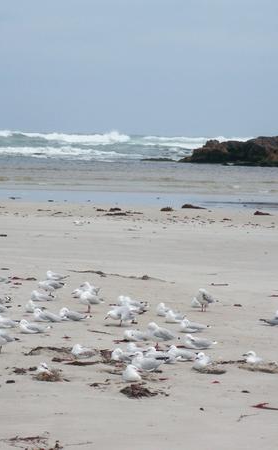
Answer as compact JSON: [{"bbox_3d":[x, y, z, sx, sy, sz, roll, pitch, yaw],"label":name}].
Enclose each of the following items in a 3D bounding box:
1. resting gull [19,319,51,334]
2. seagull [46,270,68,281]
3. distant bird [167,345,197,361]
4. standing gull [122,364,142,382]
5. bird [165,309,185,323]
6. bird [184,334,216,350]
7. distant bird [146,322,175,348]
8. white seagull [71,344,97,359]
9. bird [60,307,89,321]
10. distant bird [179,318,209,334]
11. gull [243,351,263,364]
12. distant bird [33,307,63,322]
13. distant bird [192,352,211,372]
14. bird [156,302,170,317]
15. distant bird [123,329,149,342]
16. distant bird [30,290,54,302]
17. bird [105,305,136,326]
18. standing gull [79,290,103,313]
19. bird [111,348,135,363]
[{"bbox_3d":[-0.989,0.977,17.605,0.350,0.147,0.130,0,3,-28],"label":"resting gull"},{"bbox_3d":[-1.087,0.663,24.021,0.380,0.135,0.130,0,3,-35],"label":"seagull"},{"bbox_3d":[0.432,1.263,17.887,0.350,0.160,0.140,0,3,-24],"label":"distant bird"},{"bbox_3d":[-0.062,1.358,16.689,0.145,0.163,0.340,2,3,18],"label":"standing gull"},{"bbox_3d":[0.468,1.105,22.066,0.350,0.146,0.140,-2,4,-44],"label":"bird"},{"bbox_3d":[0.573,1.072,16.752,0.350,0.140,0.130,1,3,-20],"label":"bird"},{"bbox_3d":[0.246,1.174,19.232,0.360,0.285,0.140,0,3,-26],"label":"distant bird"},{"bbox_3d":[-0.527,1.247,17.938,0.340,0.155,0.140,0,3,-32],"label":"white seagull"},{"bbox_3d":[-0.651,0.917,18.705,0.380,0.140,0.135,0,3,-27],"label":"bird"},{"bbox_3d":[0.546,0.989,17.843,0.380,0.140,0.135,0,3,-28],"label":"distant bird"},{"bbox_3d":[1.013,1.112,15.397,0.370,0.145,0.140,0,3,-26],"label":"gull"},{"bbox_3d":[-0.919,0.919,18.509,0.380,0.140,0.135,1,3,-8],"label":"distant bird"},{"bbox_3d":[0.622,1.319,17.524,0.140,0.183,0.350,3,3,31],"label":"distant bird"},{"bbox_3d":[0.274,0.917,19.751,0.130,0.141,0.330,4,4,41],"label":"bird"},{"bbox_3d":[-0.012,1.021,16.882,0.370,0.135,0.135,0,3,-28],"label":"distant bird"},{"bbox_3d":[-1.343,0.994,25.393,0.350,0.155,0.140,0,3,-23],"label":"distant bird"},{"bbox_3d":[-0.183,0.916,18.243,0.360,0.210,0.140,0,3,-32],"label":"bird"},{"bbox_3d":[-0.592,0.969,23.076,0.350,0.273,0.140,-1,3,-30],"label":"standing gull"},{"bbox_3d":[-0.117,1.267,17.710,0.350,0.155,0.140,0,3,-25],"label":"bird"}]

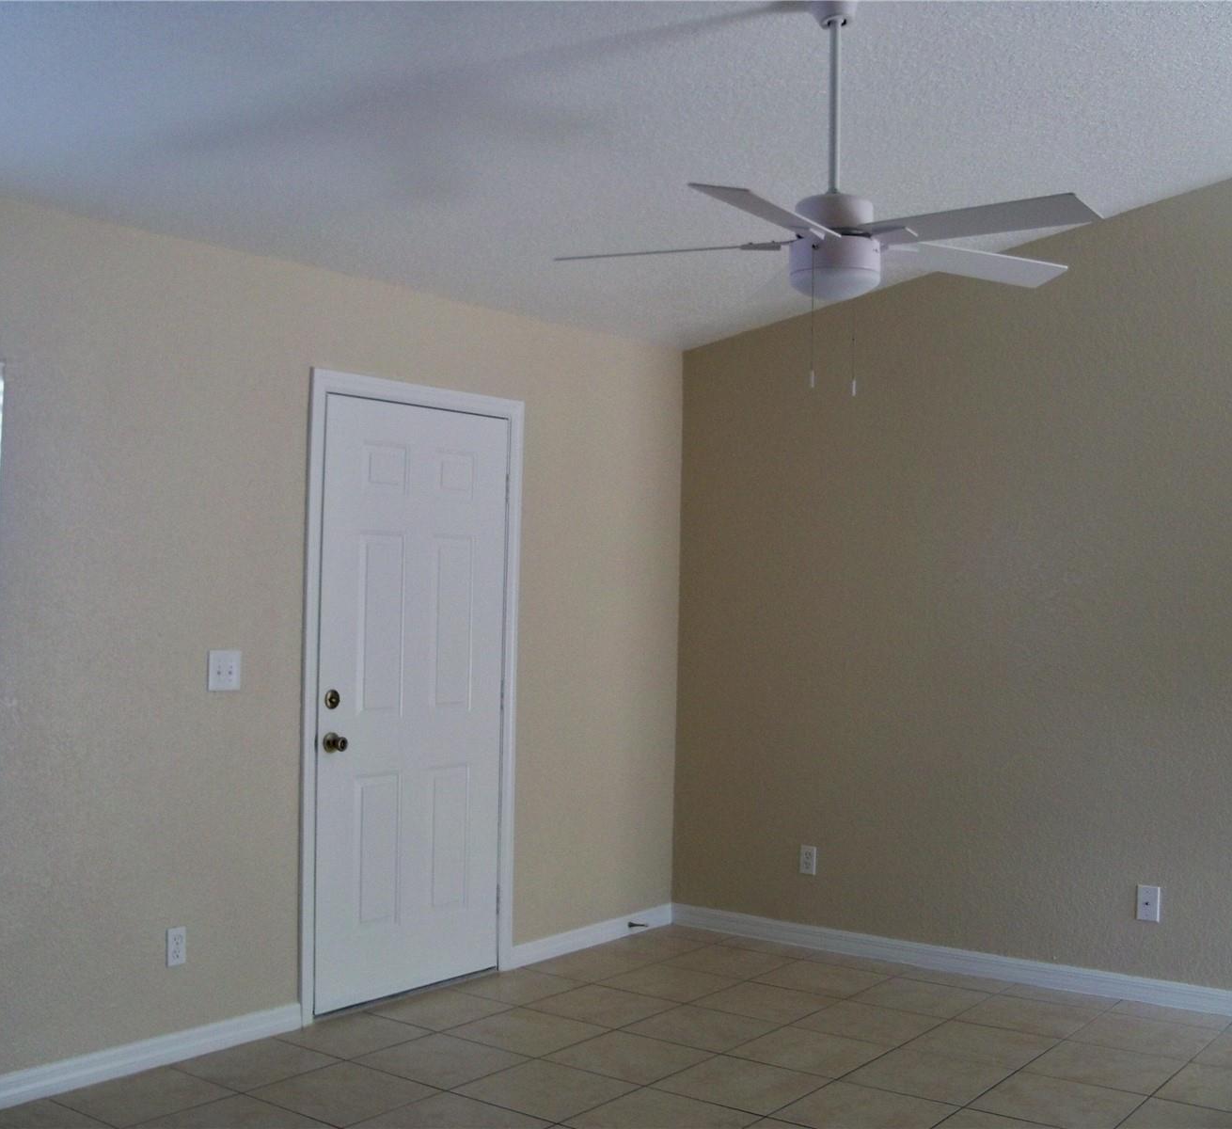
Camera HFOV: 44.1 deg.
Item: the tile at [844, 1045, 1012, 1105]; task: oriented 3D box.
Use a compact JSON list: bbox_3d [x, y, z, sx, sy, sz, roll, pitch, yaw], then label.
[{"bbox_3d":[0.932,1.527,4.525,0.400,0.010,0.400,0,-1,36],"label":"tile"}]

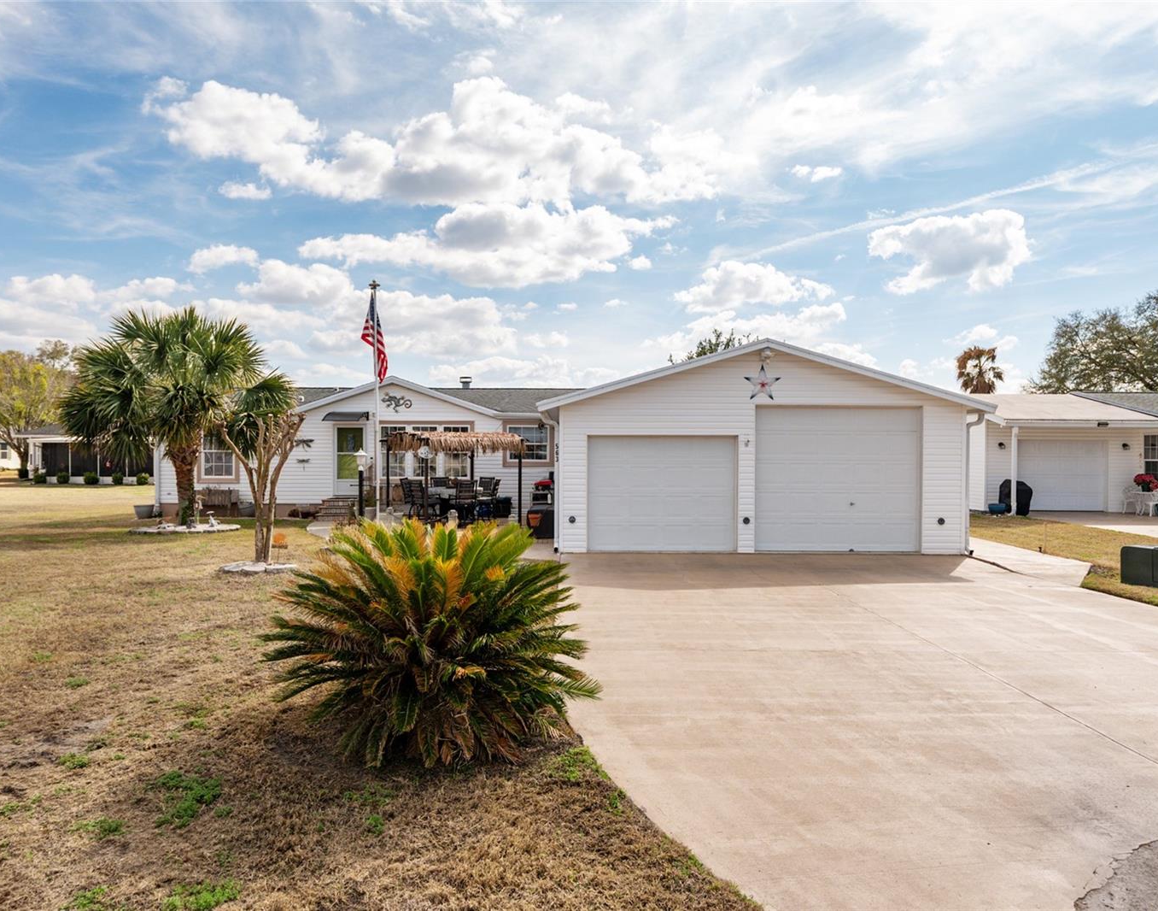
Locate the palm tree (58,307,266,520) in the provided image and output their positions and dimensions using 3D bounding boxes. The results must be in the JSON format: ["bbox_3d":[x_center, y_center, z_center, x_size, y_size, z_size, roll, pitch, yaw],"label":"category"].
[{"bbox_3d":[-10.347,-1.013,19.191,5.500,5.550,5.000,0,1,0],"label":"palm tree"}]

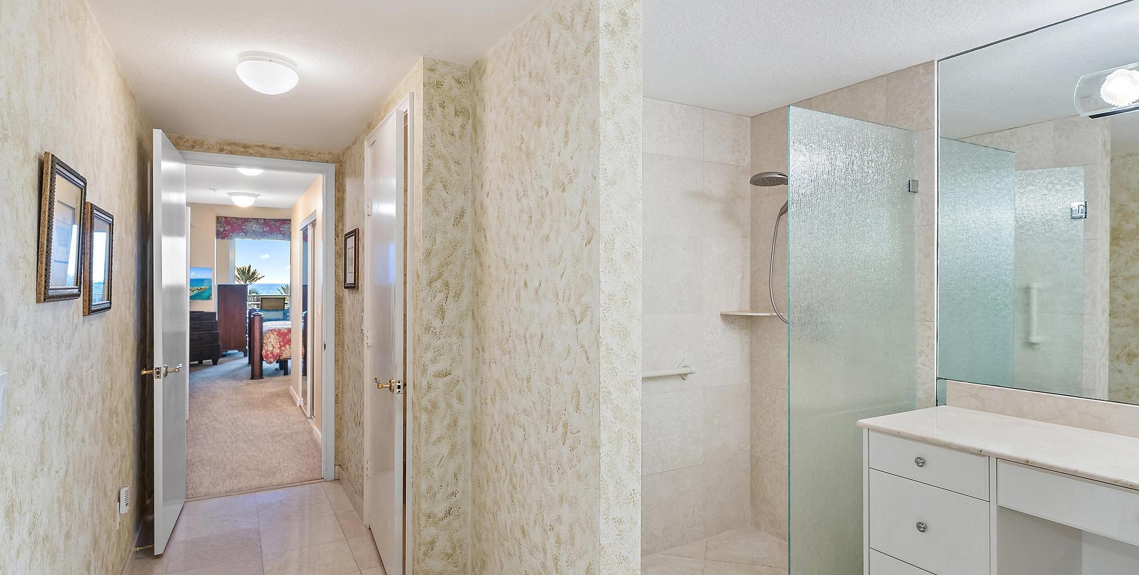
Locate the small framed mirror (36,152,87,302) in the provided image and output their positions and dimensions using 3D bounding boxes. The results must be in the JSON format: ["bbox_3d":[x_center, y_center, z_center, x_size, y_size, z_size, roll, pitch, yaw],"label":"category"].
[{"bbox_3d":[-1.386,-0.146,1.654,0.028,0.366,0.412,3,-1,-29],"label":"small framed mirror"}]

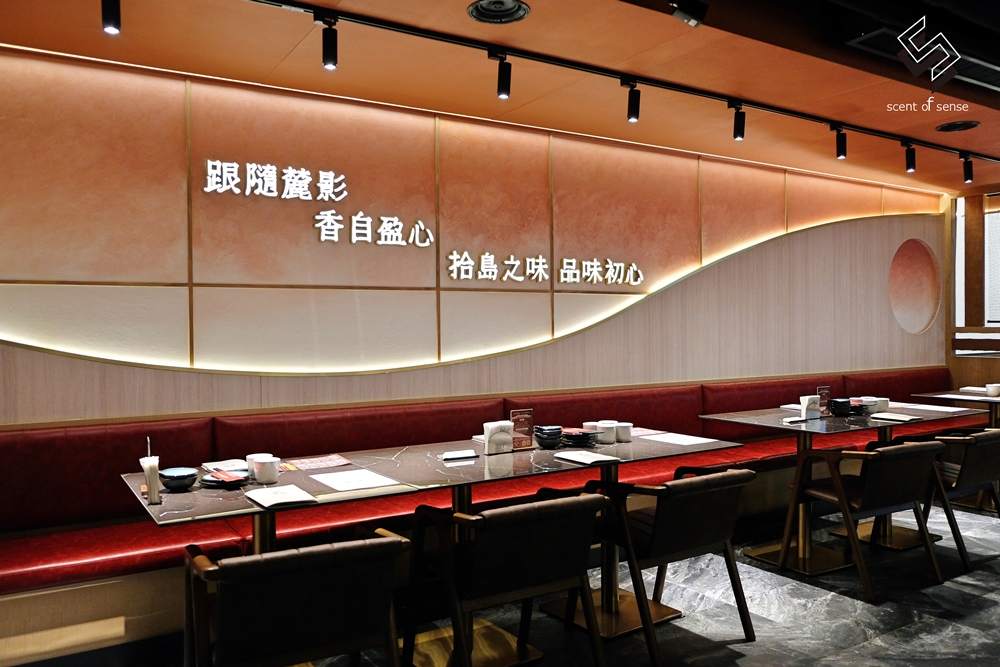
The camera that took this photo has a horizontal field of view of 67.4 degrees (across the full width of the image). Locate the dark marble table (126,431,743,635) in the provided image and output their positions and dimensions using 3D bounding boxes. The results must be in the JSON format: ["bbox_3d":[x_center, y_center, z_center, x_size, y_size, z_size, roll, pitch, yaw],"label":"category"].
[{"bbox_3d":[-0.152,0.860,2.918,2.274,0.750,0.833,-1,0,-32],"label":"dark marble table"}]

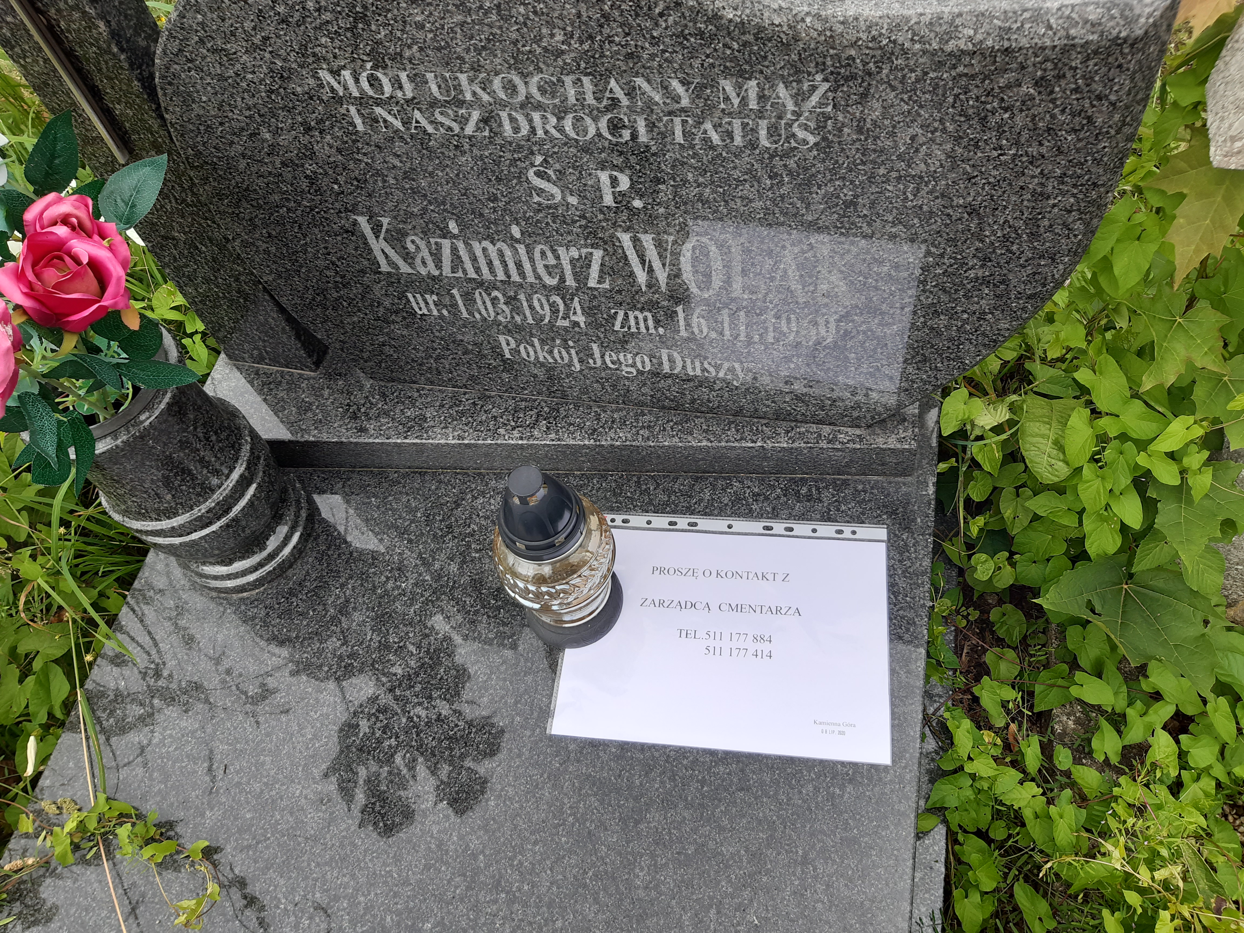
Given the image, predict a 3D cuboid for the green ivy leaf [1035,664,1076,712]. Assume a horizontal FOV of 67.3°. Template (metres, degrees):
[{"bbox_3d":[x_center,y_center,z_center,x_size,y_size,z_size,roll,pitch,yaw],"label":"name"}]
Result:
[{"bbox_3d":[0.409,0.213,0.884,0.034,0.014,0.054,39,79,28],"label":"green ivy leaf"}]

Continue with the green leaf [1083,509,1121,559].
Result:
[{"bbox_3d":[0.479,0.069,0.935,0.037,0.009,0.055,13,75,22],"label":"green leaf"}]

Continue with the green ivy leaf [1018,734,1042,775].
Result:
[{"bbox_3d":[0.397,0.280,0.903,0.016,0.009,0.038,-8,64,13],"label":"green ivy leaf"}]

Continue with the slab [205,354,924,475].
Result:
[{"bbox_3d":[-0.090,-0.095,1.028,0.785,0.057,0.200,1,59,10],"label":"slab"}]

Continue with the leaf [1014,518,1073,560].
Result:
[{"bbox_3d":[0.425,0.078,0.953,0.052,0.014,0.043,-25,63,4],"label":"leaf"}]

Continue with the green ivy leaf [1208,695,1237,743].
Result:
[{"bbox_3d":[0.536,0.225,0.831,0.026,0.014,0.045,-13,60,12],"label":"green ivy leaf"}]

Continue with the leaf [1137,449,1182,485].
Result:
[{"bbox_3d":[0.556,0.000,0.962,0.024,0.009,0.047,-38,64,4],"label":"leaf"}]

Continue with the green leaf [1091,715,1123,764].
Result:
[{"bbox_3d":[0.466,0.263,0.901,0.025,0.009,0.045,-6,64,16],"label":"green leaf"}]

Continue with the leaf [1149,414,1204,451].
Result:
[{"bbox_3d":[0.562,-0.032,0.950,0.056,0.014,0.032,-31,63,4],"label":"leaf"}]

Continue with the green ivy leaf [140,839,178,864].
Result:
[{"bbox_3d":[-0.412,0.343,0.835,0.030,0.009,0.019,-34,65,-17],"label":"green ivy leaf"}]

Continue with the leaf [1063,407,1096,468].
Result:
[{"bbox_3d":[0.471,-0.029,0.963,0.034,0.014,0.069,14,74,21],"label":"leaf"}]

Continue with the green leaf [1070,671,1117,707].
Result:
[{"bbox_3d":[0.437,0.207,0.864,0.042,0.014,0.030,31,76,27],"label":"green leaf"}]

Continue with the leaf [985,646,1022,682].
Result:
[{"bbox_3d":[0.396,0.208,0.971,0.033,0.009,0.040,4,69,17],"label":"leaf"}]

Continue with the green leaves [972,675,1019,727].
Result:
[{"bbox_3d":[0.356,0.222,0.886,0.037,0.014,0.047,-13,62,8],"label":"green leaves"}]

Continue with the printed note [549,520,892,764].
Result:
[{"bbox_3d":[0.095,0.152,0.878,0.303,0.003,0.226,2,59,11],"label":"printed note"}]

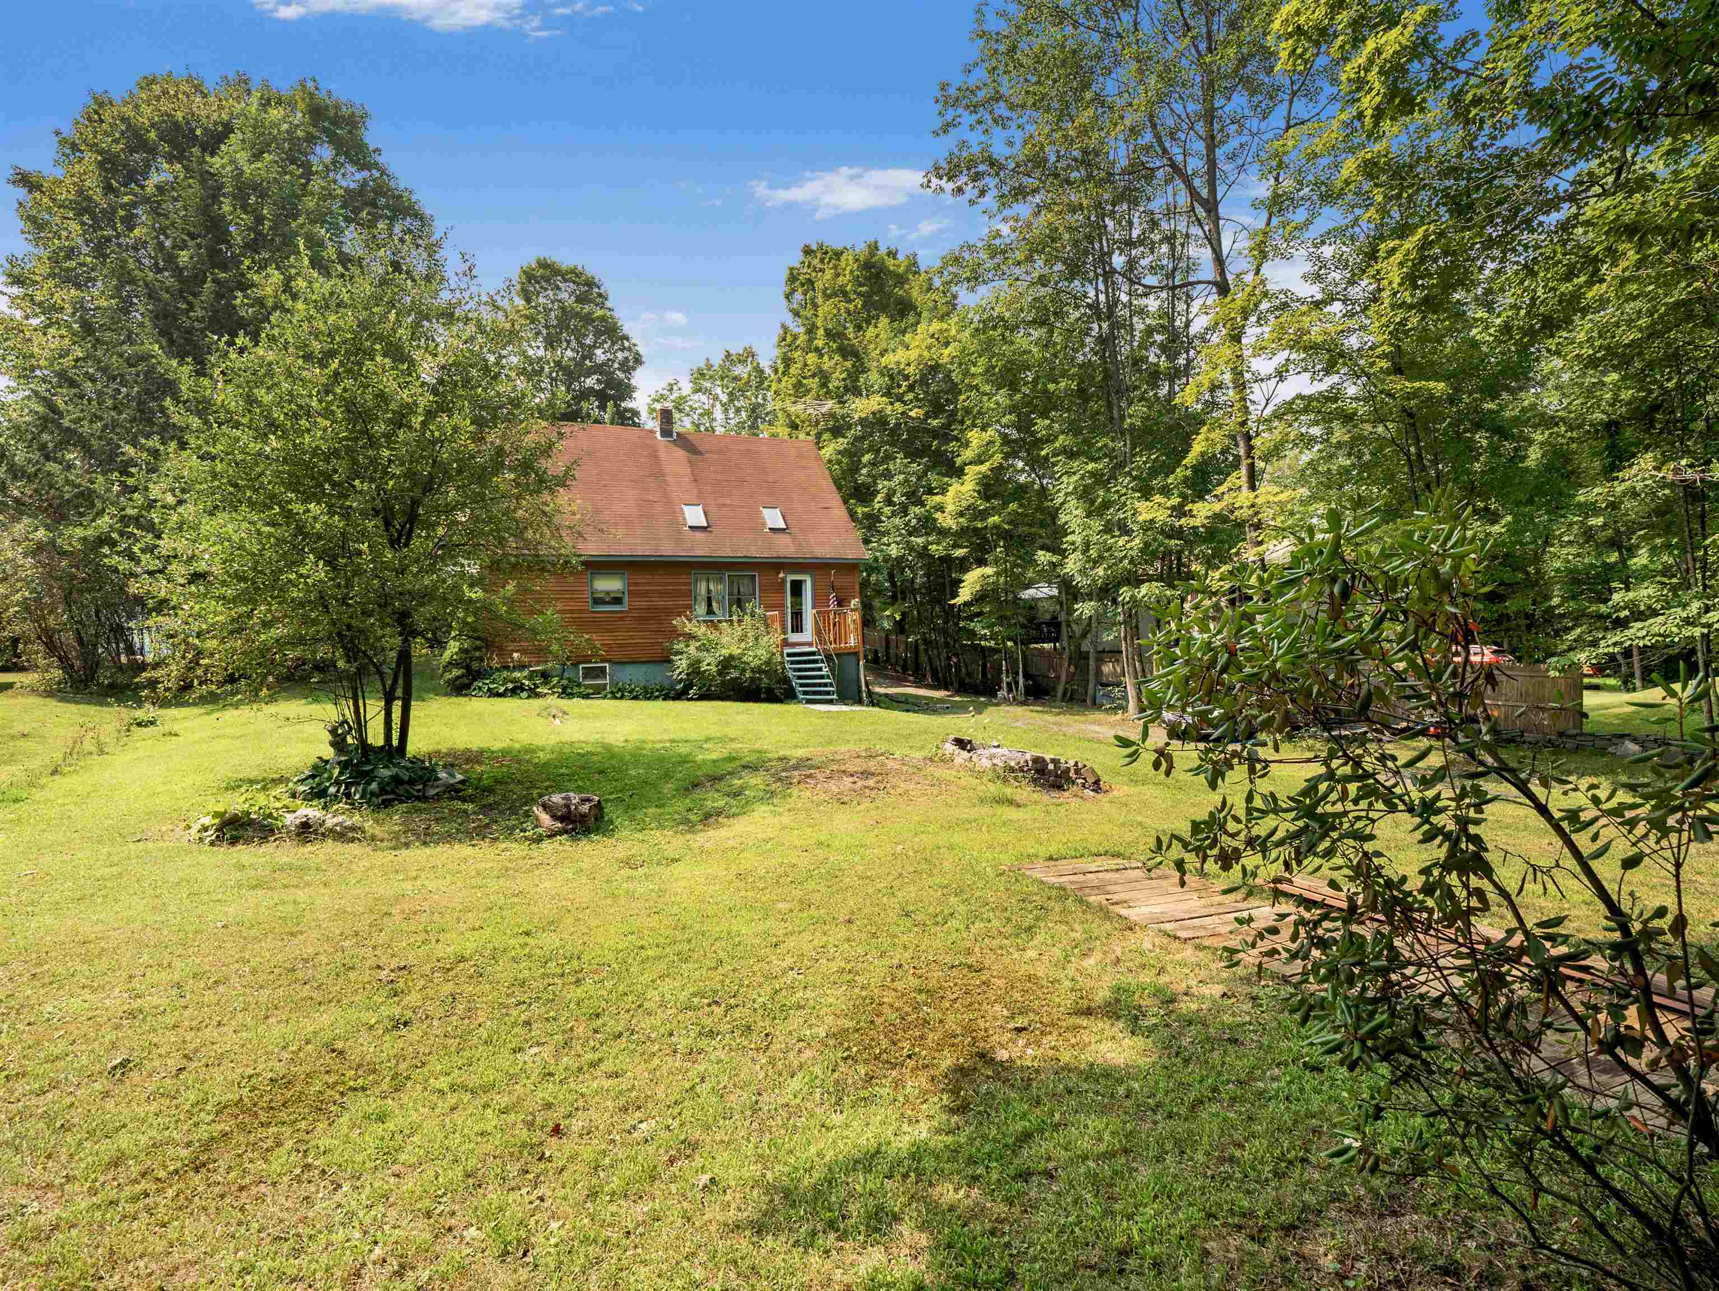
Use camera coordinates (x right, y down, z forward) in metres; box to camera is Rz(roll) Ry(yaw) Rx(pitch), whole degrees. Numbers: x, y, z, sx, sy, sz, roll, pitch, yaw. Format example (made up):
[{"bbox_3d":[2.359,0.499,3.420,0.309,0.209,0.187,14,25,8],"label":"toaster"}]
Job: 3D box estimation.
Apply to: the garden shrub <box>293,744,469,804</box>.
[{"bbox_3d":[-5.511,1.432,9.100,1.750,0.460,1.600,-2,3,-31],"label":"garden shrub"}]

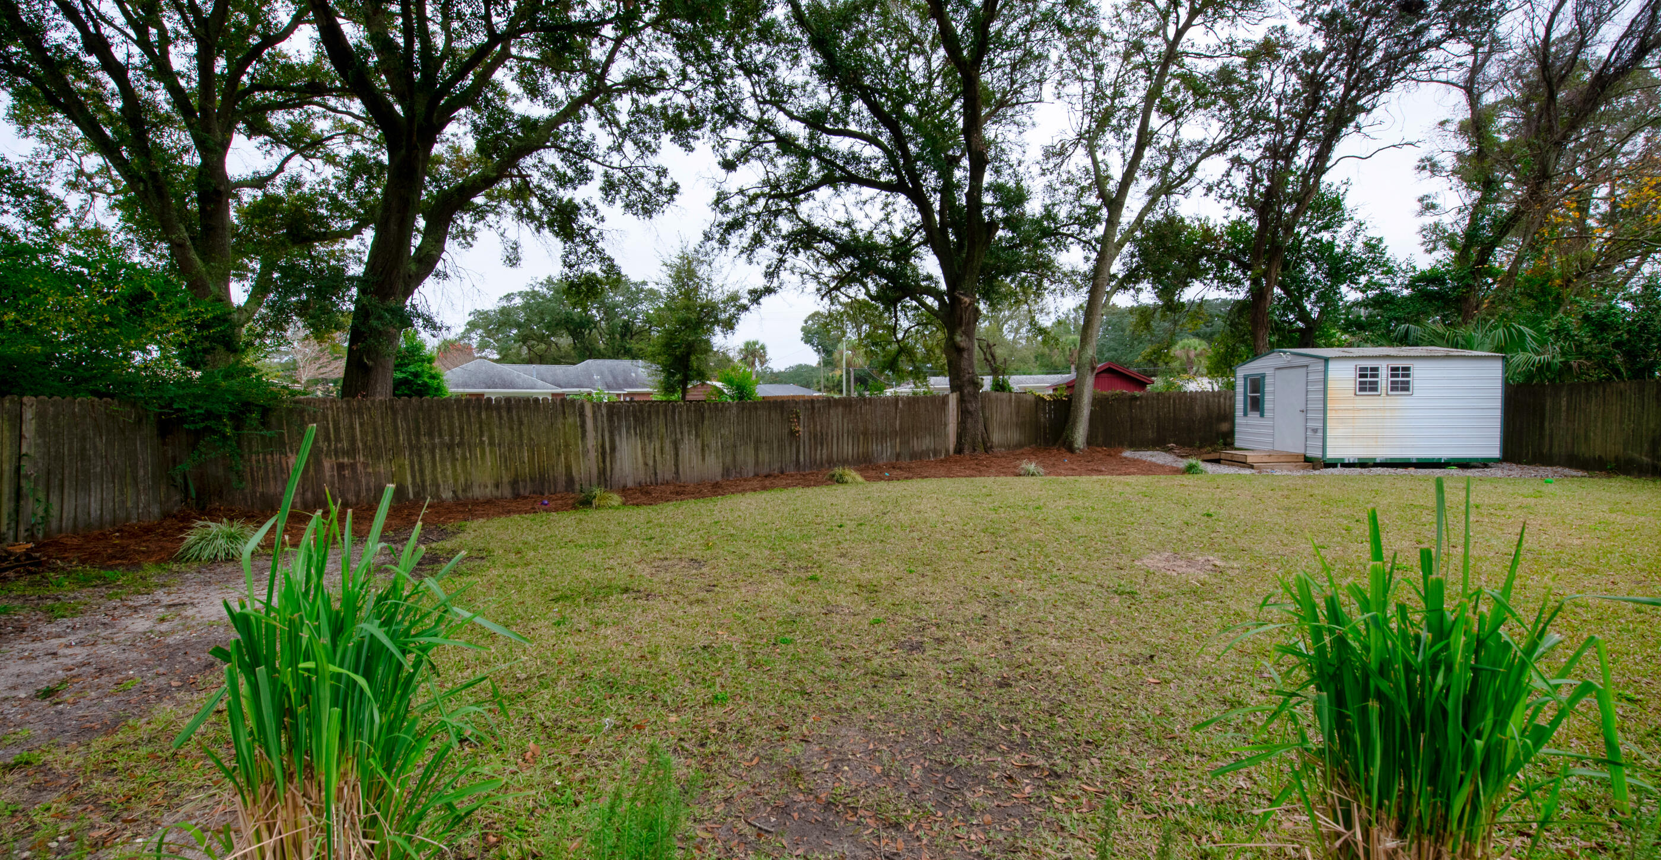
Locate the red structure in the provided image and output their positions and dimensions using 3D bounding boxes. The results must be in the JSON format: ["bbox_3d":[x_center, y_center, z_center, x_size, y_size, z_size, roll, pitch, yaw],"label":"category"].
[{"bbox_3d":[10.534,-1.101,25.940,3.900,3.000,4.000,0,2,14],"label":"red structure"}]

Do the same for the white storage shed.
[{"bbox_3d":[12.932,-0.663,16.022,3.500,2.620,3.900,0,2,7],"label":"white storage shed"}]

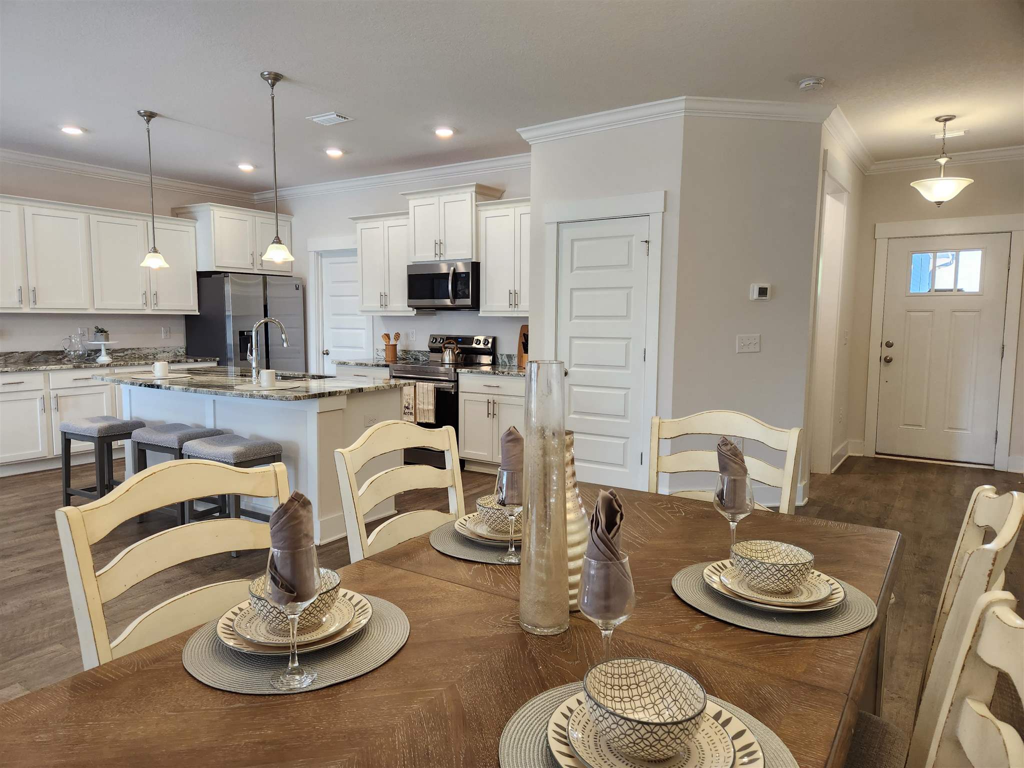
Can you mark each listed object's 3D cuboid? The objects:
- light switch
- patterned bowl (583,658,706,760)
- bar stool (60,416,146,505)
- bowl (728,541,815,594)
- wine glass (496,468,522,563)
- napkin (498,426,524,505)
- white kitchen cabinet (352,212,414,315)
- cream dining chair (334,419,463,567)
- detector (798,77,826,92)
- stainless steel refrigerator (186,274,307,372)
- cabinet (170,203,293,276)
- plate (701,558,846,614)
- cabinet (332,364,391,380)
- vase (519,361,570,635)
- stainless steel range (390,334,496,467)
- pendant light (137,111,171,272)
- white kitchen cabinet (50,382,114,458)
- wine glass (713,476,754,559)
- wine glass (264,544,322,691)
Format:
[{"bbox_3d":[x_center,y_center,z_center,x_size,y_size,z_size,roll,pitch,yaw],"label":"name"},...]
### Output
[{"bbox_3d":[1.629,-0.274,4.671,0.162,0.114,0.014,-1,6,-11],"label":"light switch"},{"bbox_3d":[0.172,0.427,0.888,0.152,0.065,0.152,0,6,0],"label":"patterned bowl"},{"bbox_3d":[-2.854,0.551,4.787,0.505,0.635,0.350,4,7,34],"label":"bar stool"},{"bbox_3d":[0.517,0.369,1.359,0.152,0.069,0.152,0,6,0],"label":"bowl"},{"bbox_3d":[0.002,0.297,1.533,0.082,0.205,0.082,0,6,0],"label":"wine glass"},{"bbox_3d":[0.002,0.187,1.522,0.058,0.180,0.063,4,7,33],"label":"napkin"},{"bbox_3d":[-1.189,-1.169,6.747,0.805,0.970,0.375,4,7,34],"label":"white kitchen cabinet"},{"bbox_3d":[-0.110,0.642,1.864,0.590,1.040,0.490,4,7,33],"label":"cream dining chair"},{"bbox_3d":[1.809,-1.806,4.111,0.146,0.050,0.146,4,7,34],"label":"detector"},{"bbox_3d":[-2.935,-0.309,7.568,0.790,1.760,0.910,4,7,34],"label":"stainless steel refrigerator"},{"bbox_3d":[-3.022,-1.546,7.477,0.650,0.685,1.010,4,7,33],"label":"cabinet"},{"bbox_3d":[0.521,0.407,1.363,0.268,0.025,0.268,0,6,0],"label":"plate"},{"bbox_3d":[-1.255,0.223,6.744,0.732,0.870,0.610,4,7,33],"label":"cabinet"},{"bbox_3d":[0.060,0.198,1.208,0.090,0.474,0.090,0,6,0],"label":"vase"},{"bbox_3d":[-0.634,0.141,6.316,0.765,1.170,0.670,4,7,33],"label":"stainless steel range"},{"bbox_3d":[-2.532,-1.352,4.780,0.210,1.065,0.210,4,7,33],"label":"pendant light"},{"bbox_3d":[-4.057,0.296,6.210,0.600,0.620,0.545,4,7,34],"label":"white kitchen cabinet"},{"bbox_3d":[0.510,0.315,1.565,0.090,0.213,0.090,4,7,33],"label":"wine glass"},{"bbox_3d":[-0.342,0.360,1.065,0.085,0.217,0.085,0,6,0],"label":"wine glass"}]

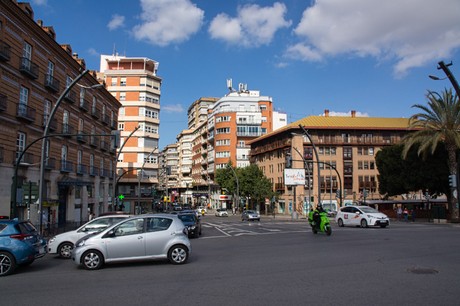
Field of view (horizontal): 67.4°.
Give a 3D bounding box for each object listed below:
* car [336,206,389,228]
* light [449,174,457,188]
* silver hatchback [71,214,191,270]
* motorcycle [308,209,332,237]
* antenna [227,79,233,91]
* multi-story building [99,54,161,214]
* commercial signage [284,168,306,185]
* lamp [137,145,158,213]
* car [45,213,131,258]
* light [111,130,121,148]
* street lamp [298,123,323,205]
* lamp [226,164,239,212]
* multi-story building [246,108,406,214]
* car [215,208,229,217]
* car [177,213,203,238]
[{"bbox_3d":[10.200,4.942,26.663,1.775,1.575,4.600,3,-9,-18],"label":"car"},{"bbox_3d":[16.145,2.064,24.968,0.480,0.880,0.290,-3,-9,19],"label":"light"},{"bbox_3d":[-2.960,2.580,10.450,3.420,1.460,1.630,3,-8,-18],"label":"silver hatchback"},{"bbox_3d":[4.854,3.710,18.495,0.700,1.320,1.850,3,-8,-20],"label":"motorcycle"},{"bbox_3d":[-0.125,-17.090,86.000,1.450,2.950,1.300,0,-8,0],"label":"antenna"},{"bbox_3d":[-20.775,-3.308,72.877,11.800,31.500,13.500,1,-9,-8],"label":"multi-story building"},{"bbox_3d":[7.276,2.660,38.527,2.300,1.750,0.300,-1,-8,5],"label":"commercial signage"},{"bbox_3d":[-11.100,3.989,46.894,2.600,9.400,0.400,0,-8,0],"label":"lamp"},{"bbox_3d":[-4.260,2.860,12.250,3.950,1.450,1.700,2,-8,-17],"label":"car"},{"bbox_3d":[-6.031,-0.724,18.204,0.440,0.910,0.380,1,-8,-5],"label":"light"},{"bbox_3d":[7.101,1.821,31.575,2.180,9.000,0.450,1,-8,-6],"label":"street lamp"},{"bbox_3d":[0.493,6.507,61.714,2.250,8.590,0.450,1,-8,-6],"label":"lamp"},{"bbox_3d":[23.500,2.791,78.857,33.500,21.000,18.000,1,-8,-5],"label":"multi-story building"},{"bbox_3d":[-1.570,11.431,66.000,1.760,1.470,4.100,2,-8,-14],"label":"car"},{"bbox_3d":[-2.620,4.051,20.123,1.770,1.430,4.250,1,-8,-3],"label":"car"}]

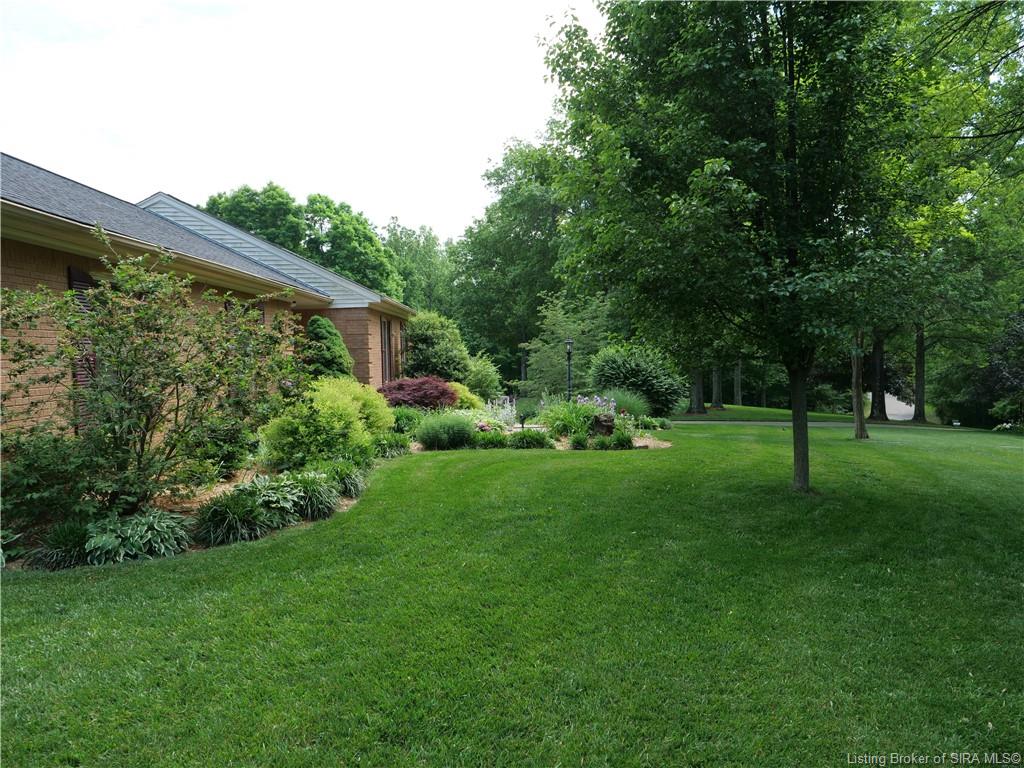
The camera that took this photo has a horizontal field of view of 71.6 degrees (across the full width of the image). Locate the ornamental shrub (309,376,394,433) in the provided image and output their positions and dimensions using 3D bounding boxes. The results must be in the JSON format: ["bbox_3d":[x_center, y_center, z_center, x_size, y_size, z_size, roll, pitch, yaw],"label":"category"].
[{"bbox_3d":[-2.419,0.521,10.700,1.300,1.150,1.250,0,3,0],"label":"ornamental shrub"}]

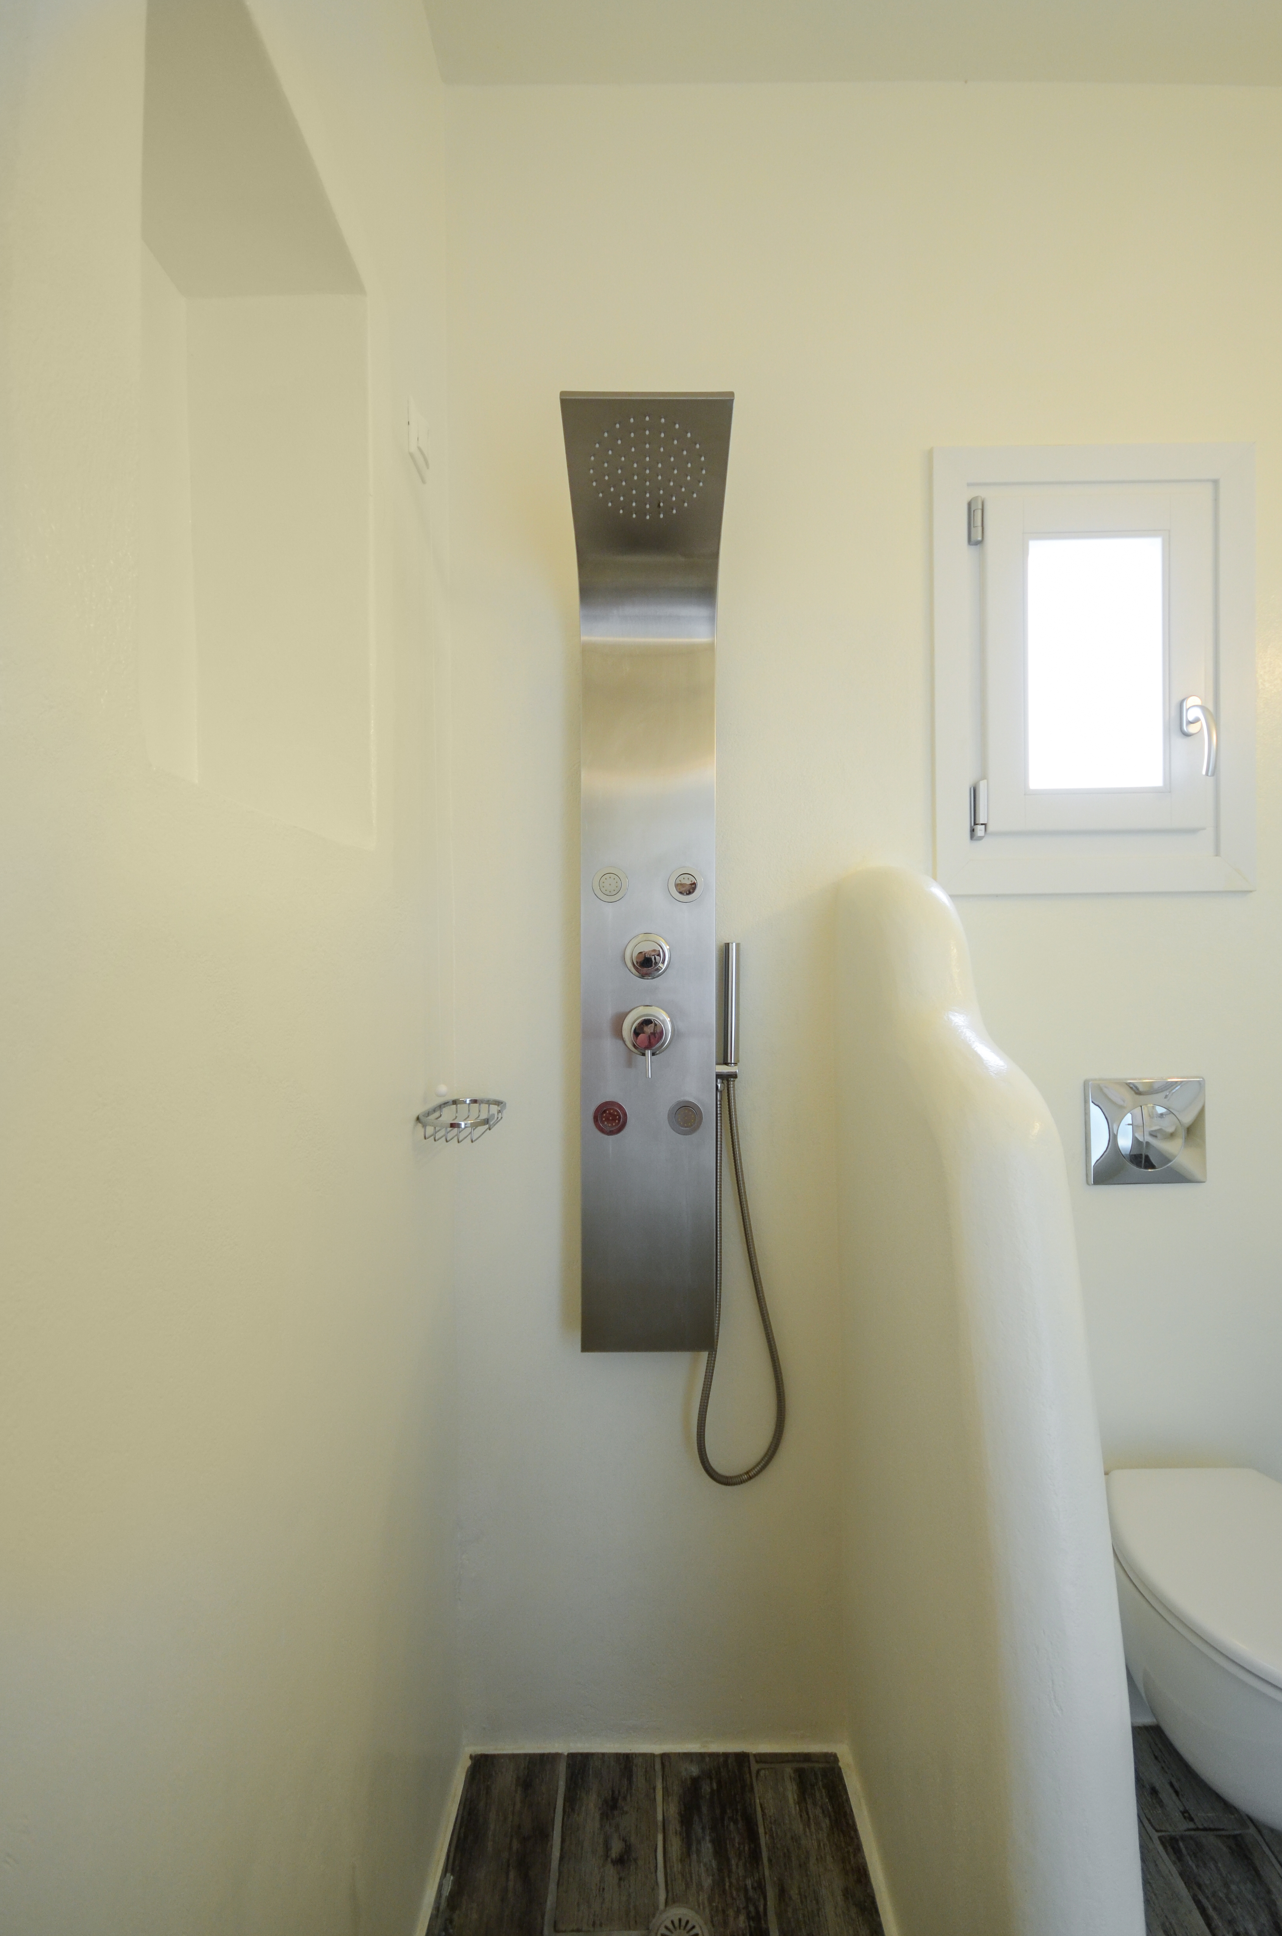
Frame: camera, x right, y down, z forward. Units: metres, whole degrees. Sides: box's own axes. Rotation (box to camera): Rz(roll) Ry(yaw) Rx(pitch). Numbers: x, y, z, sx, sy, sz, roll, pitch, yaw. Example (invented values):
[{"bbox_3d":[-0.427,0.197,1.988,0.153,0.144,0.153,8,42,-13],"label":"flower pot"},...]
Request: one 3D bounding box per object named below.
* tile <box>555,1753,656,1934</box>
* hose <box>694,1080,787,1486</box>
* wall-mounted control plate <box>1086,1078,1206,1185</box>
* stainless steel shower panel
[{"bbox_3d":[-0.048,1.316,1.219,0.147,0.010,0.250,0,1,0],"label":"tile"},{"bbox_3d":[0.162,0.499,1.297,0.146,0.665,0.050,0,1,0],"label":"hose"},{"bbox_3d":[0.829,0.267,1.323,0.187,0.170,0.018,0,1,0],"label":"wall-mounted control plate"},{"bbox_3d":[0.010,-0.046,1.157,0.211,1.310,0.350,0,1,0],"label":"stainless steel shower panel"}]

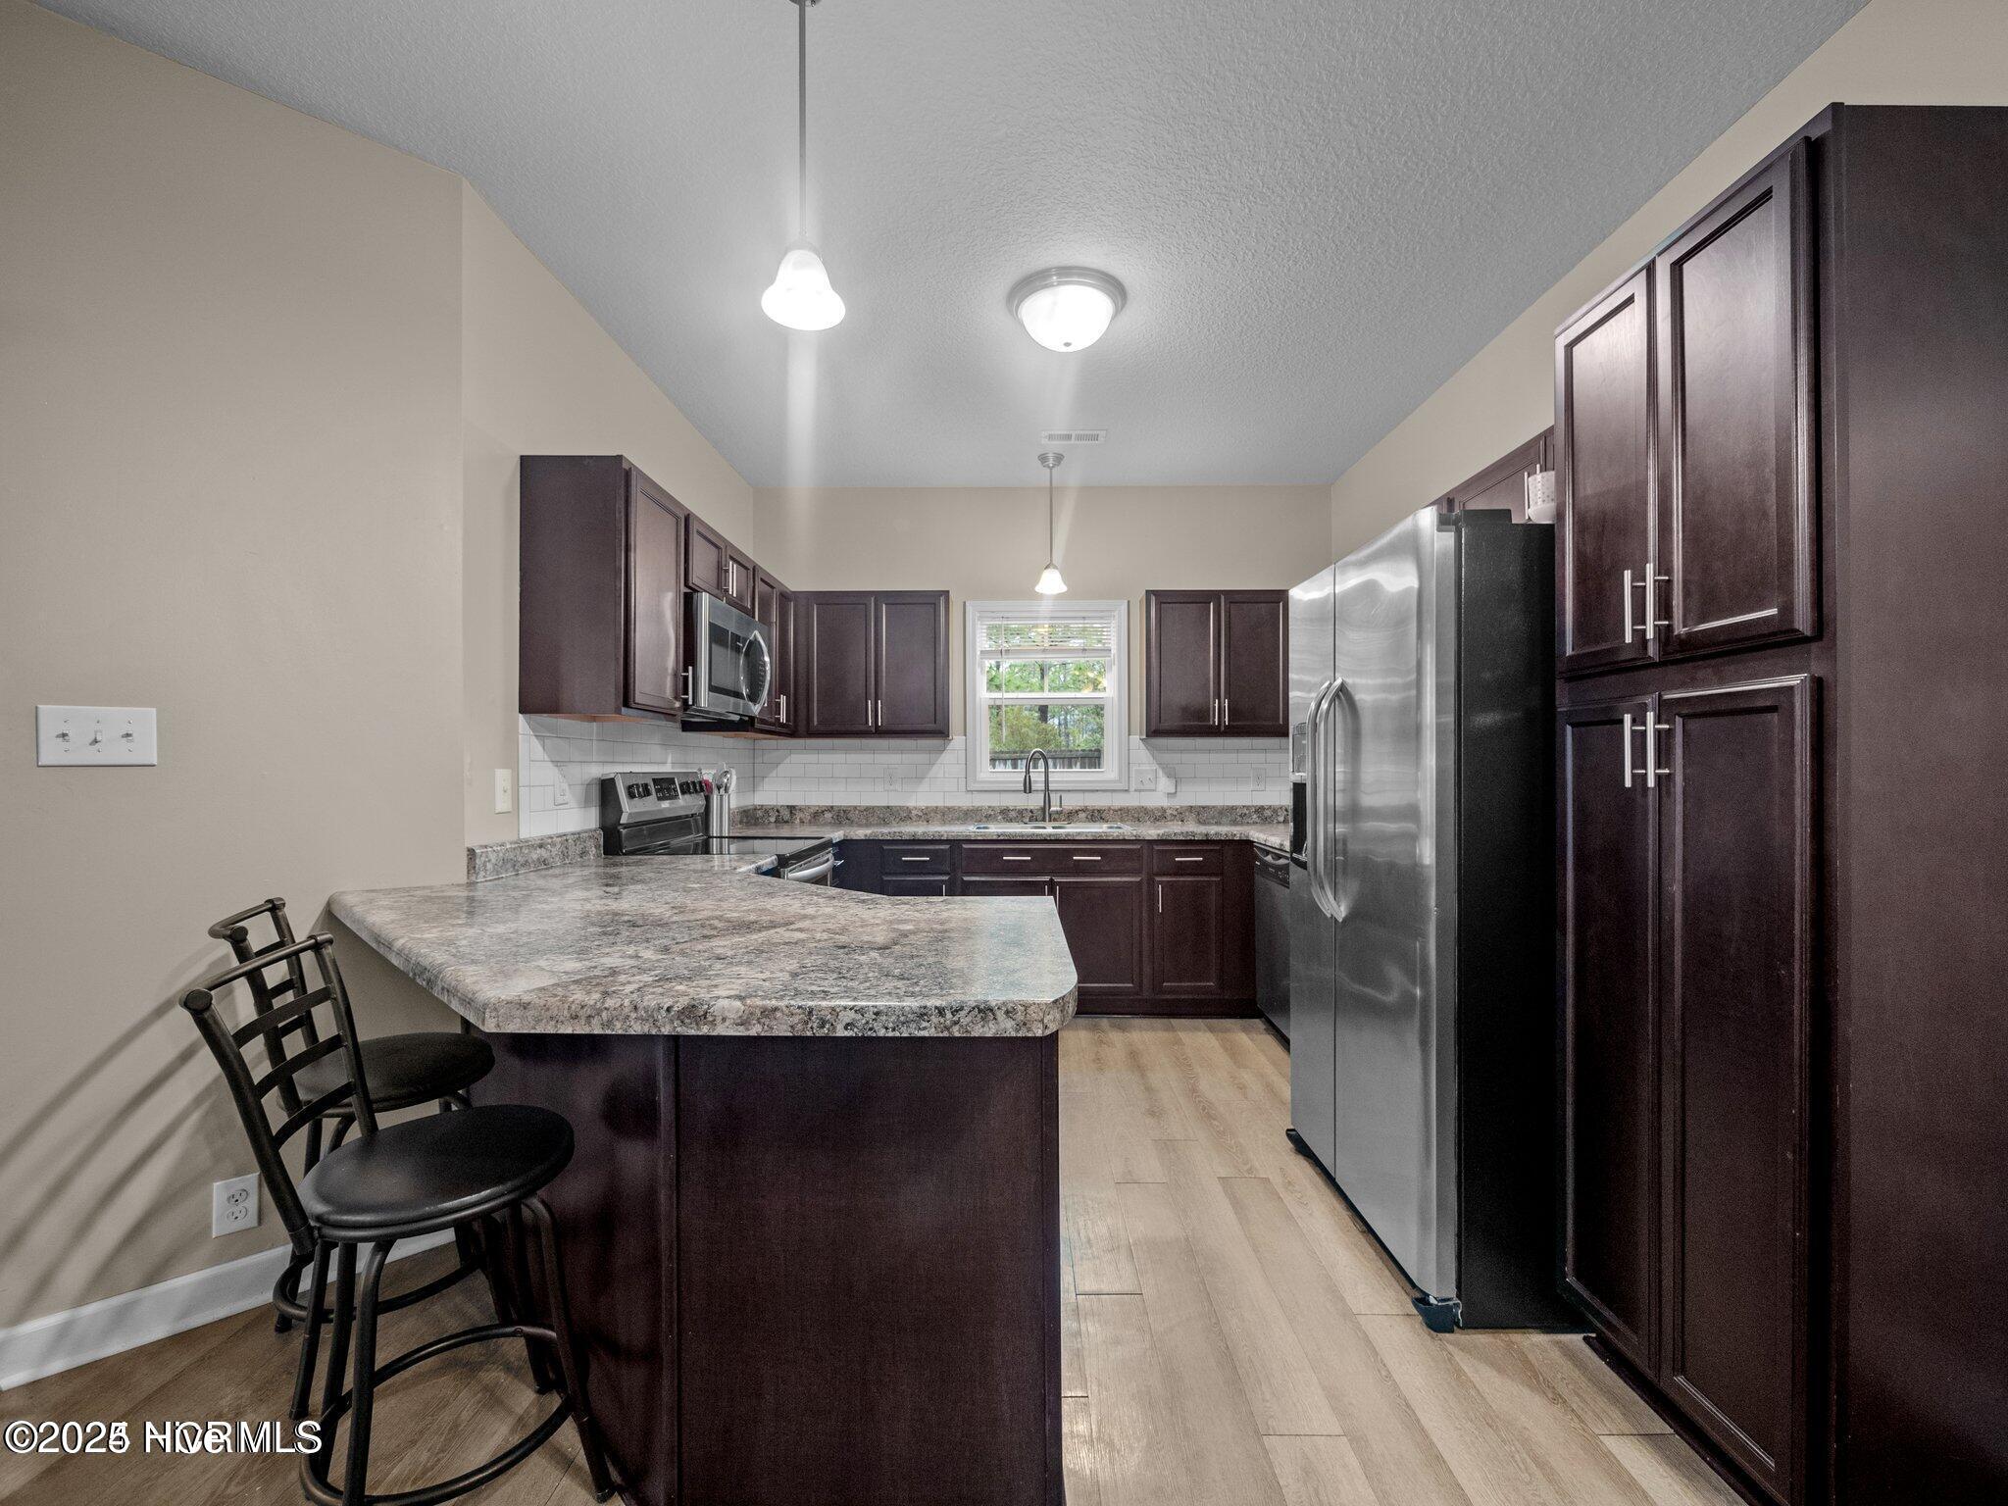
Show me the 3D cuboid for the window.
[{"bbox_3d":[0.232,-0.316,4.503,0.892,1.046,0.090,0,-1,1],"label":"window"}]

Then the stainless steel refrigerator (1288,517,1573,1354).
[{"bbox_3d":[1.303,0.361,2.215,0.865,1.790,0.900,0,-1,1],"label":"stainless steel refrigerator"}]

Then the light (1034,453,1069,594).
[{"bbox_3d":[0.239,-1.148,4.066,0.162,0.672,0.162,0,-1,1],"label":"light"}]

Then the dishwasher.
[{"bbox_3d":[1.466,0.827,3.448,0.615,0.818,0.605,0,-1,1],"label":"dishwasher"}]

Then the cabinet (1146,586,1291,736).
[{"bbox_3d":[1.113,-0.453,4.312,0.761,0.759,0.325,0,-1,1],"label":"cabinet"}]

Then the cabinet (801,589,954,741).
[{"bbox_3d":[-0.665,-0.455,4.333,0.779,0.759,0.325,0,-1,1],"label":"cabinet"}]

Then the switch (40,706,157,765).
[{"bbox_3d":[-1.863,-0.033,1.673,0.165,0.119,0.011,1,-1,-43],"label":"switch"}]

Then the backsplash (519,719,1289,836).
[{"bbox_3d":[0.181,0.086,3.405,3.156,0.382,2.145,0,-1,1],"label":"backsplash"}]

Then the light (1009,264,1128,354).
[{"bbox_3d":[0.209,-1.432,2.700,0.395,0.146,0.395,0,-1,1],"label":"light"}]

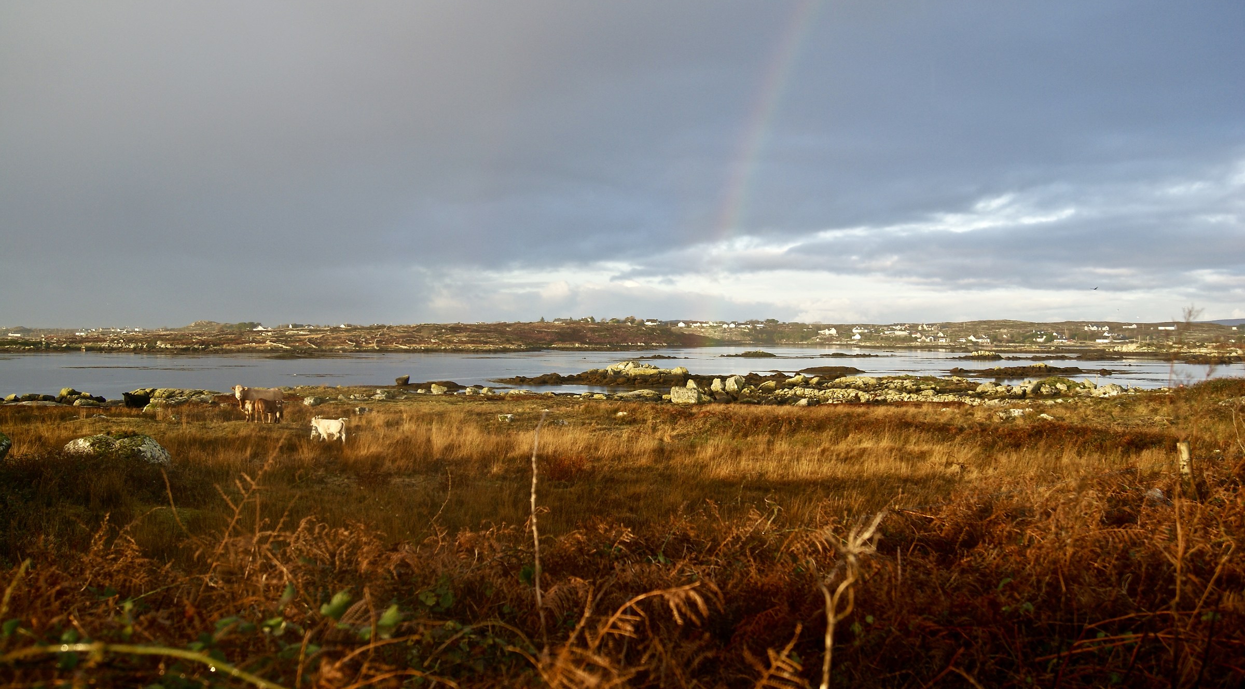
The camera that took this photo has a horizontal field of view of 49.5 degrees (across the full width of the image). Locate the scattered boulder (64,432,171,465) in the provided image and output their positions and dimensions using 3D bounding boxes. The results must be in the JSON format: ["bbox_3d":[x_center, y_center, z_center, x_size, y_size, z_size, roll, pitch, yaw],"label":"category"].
[{"bbox_3d":[-14.207,2.941,38.000,2.950,0.980,2.000,0,0,-20],"label":"scattered boulder"}]

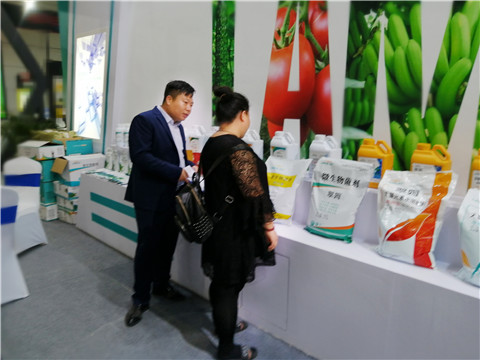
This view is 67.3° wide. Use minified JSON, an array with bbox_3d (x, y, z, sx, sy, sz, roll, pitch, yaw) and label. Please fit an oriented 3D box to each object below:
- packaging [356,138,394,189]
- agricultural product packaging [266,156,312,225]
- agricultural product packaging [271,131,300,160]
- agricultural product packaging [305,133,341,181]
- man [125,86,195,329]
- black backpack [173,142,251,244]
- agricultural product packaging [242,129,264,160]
[{"bbox_3d":[0.899,-0.117,2.381,0.157,0.302,0.200,10,13,41],"label":"packaging"},{"bbox_3d":[0.333,0.087,2.609,0.345,0.470,0.130,10,13,41],"label":"agricultural product packaging"},{"bbox_3d":[0.358,-0.215,2.853,0.157,0.302,0.200,10,13,41],"label":"agricultural product packaging"},{"bbox_3d":[0.619,-0.168,2.625,0.157,0.302,0.200,10,13,41],"label":"agricultural product packaging"},{"bbox_3d":[-0.567,0.145,2.576,0.450,1.670,0.480,6,11,25],"label":"man"},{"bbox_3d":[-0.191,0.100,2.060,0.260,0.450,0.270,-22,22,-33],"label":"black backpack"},{"bbox_3d":[0.093,-0.264,3.085,0.157,0.302,0.200,10,13,41],"label":"agricultural product packaging"}]

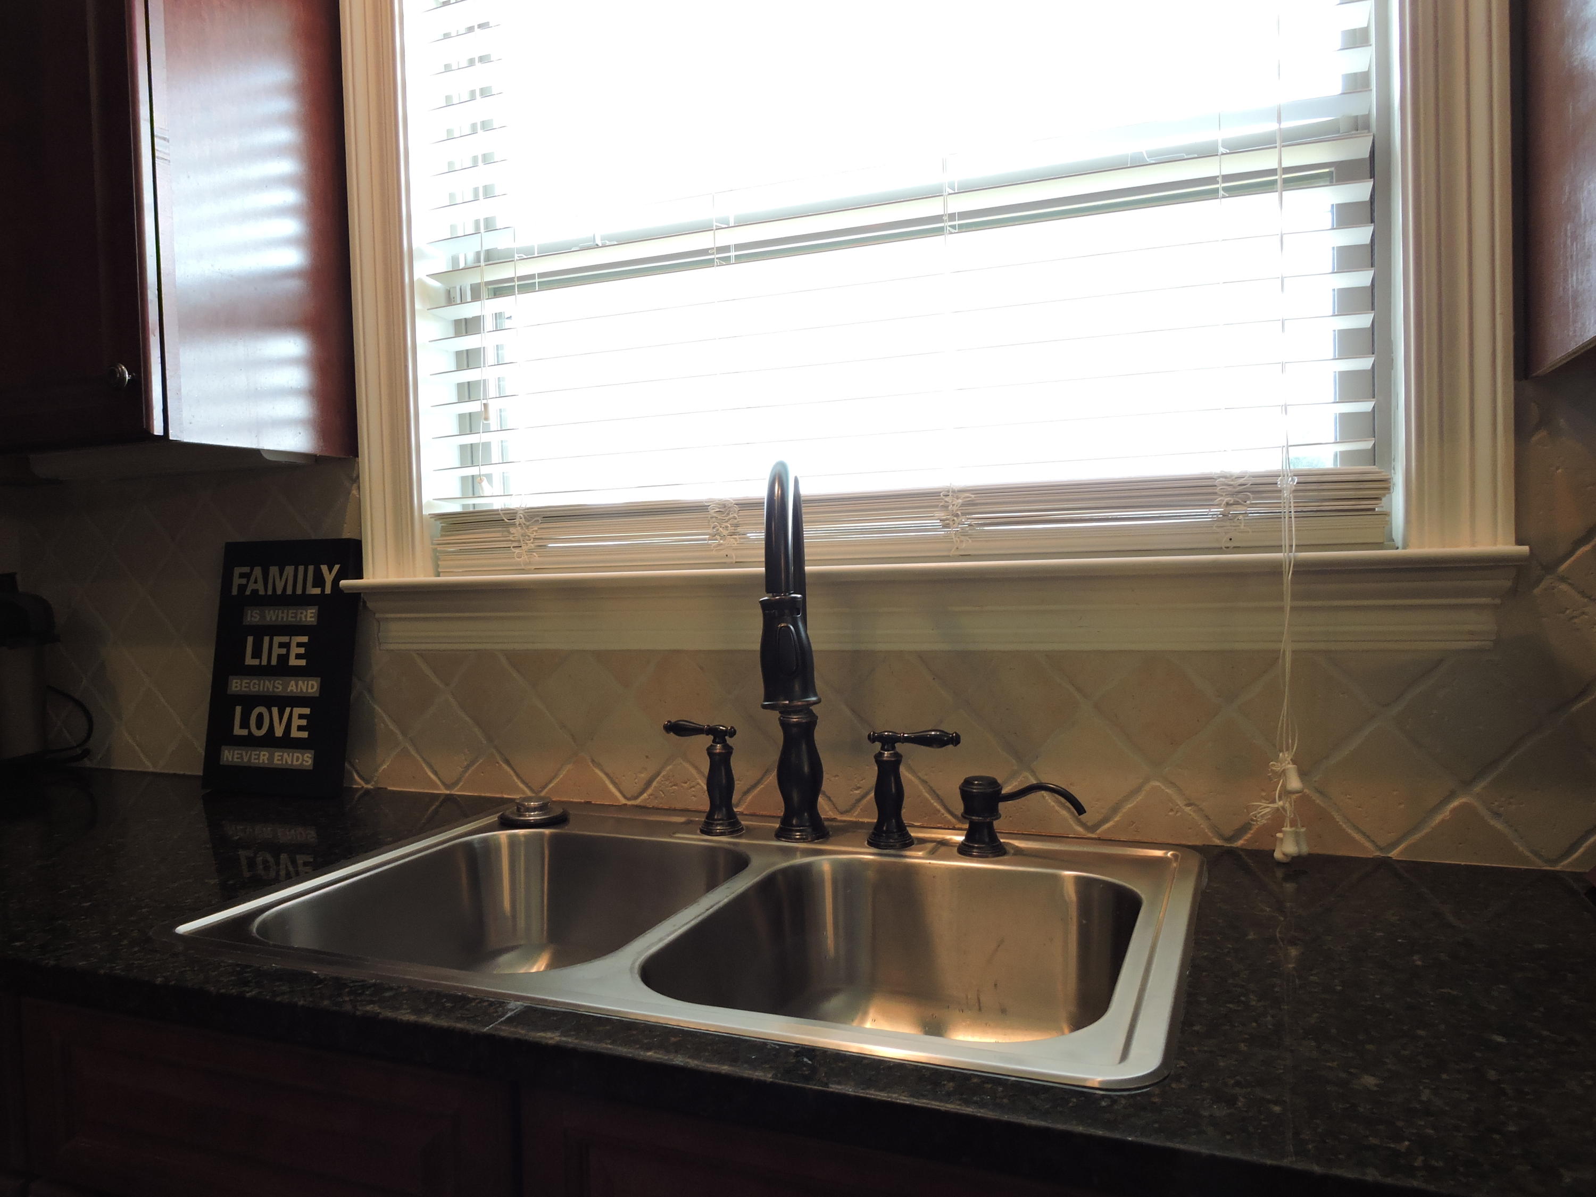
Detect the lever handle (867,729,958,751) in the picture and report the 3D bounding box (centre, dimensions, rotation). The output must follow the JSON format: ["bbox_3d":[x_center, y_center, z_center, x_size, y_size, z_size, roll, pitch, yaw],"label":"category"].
[{"bbox_3d":[0.124,0.149,1.165,0.102,0.023,0.021,-1,2,20],"label":"lever handle"}]

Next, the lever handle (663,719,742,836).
[{"bbox_3d":[-0.111,0.203,1.275,0.107,0.122,0.054,-1,2,33],"label":"lever handle"}]

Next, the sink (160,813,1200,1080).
[{"bbox_3d":[-0.068,0.364,1.032,0.832,0.195,0.562,-1,2,23],"label":"sink"}]

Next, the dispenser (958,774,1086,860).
[{"bbox_3d":[0.223,0.221,1.120,0.132,0.074,0.053,-1,2,28],"label":"dispenser"}]

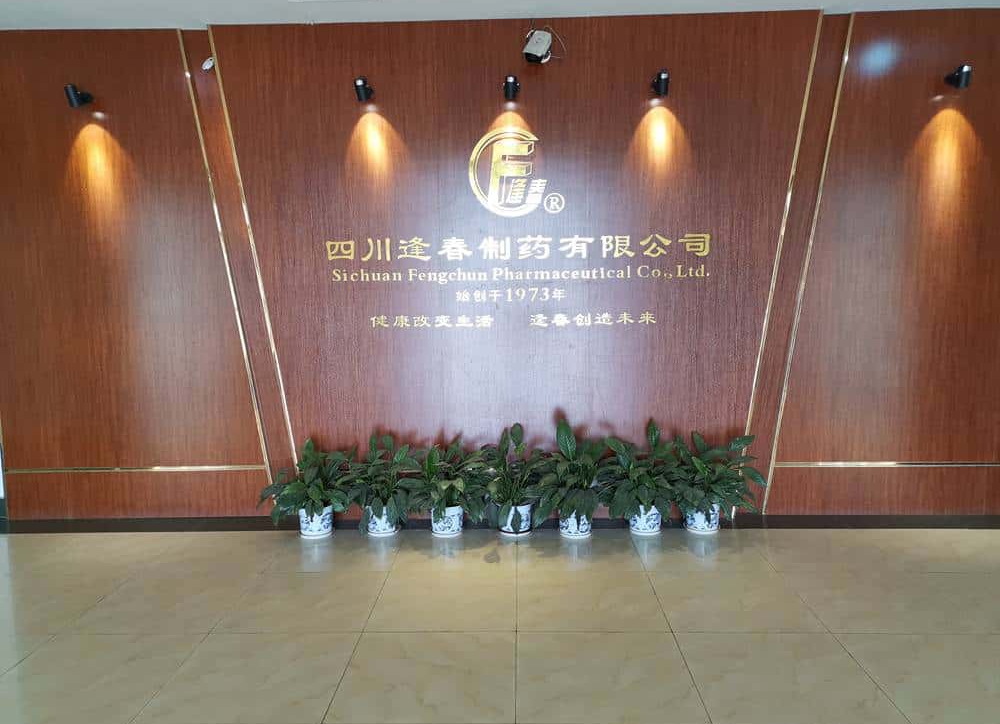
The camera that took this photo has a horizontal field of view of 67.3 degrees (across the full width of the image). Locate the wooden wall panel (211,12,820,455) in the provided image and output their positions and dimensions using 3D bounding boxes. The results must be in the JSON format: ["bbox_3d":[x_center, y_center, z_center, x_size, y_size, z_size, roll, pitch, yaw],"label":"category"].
[{"bbox_3d":[0.079,-0.453,4.020,3.180,2.680,0.070,-1,6,2],"label":"wooden wall panel"}]

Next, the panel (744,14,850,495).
[{"bbox_3d":[1.557,-0.470,4.027,0.555,2.660,0.060,-1,6,2],"label":"panel"}]

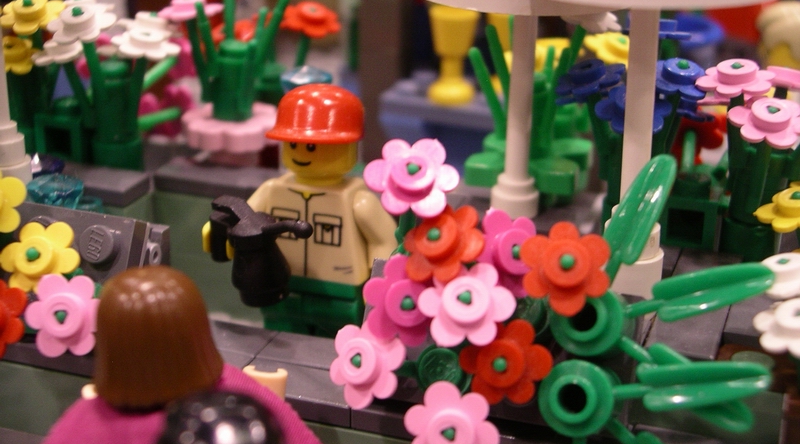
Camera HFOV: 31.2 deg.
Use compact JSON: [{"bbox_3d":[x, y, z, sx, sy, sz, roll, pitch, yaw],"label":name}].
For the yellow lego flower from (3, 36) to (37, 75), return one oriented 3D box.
[{"bbox_3d":[-0.059,-0.026,0.218,0.010,0.003,0.010,4,35,0],"label":"yellow lego flower"}]

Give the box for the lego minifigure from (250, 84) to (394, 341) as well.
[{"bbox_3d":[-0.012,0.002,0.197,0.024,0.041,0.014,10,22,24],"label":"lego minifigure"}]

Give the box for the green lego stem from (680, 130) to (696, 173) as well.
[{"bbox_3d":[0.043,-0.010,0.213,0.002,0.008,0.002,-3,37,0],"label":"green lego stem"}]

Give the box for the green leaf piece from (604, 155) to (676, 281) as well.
[{"bbox_3d":[0.026,0.000,0.154,0.004,0.015,0.002,25,13,0],"label":"green leaf piece"}]

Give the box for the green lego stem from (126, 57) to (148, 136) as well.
[{"bbox_3d":[-0.040,-0.019,0.217,0.002,0.014,0.002,17,36,0],"label":"green lego stem"}]

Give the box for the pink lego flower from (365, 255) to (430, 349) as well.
[{"bbox_3d":[0.001,0.009,0.153,0.010,0.010,0.003,0,2,-17],"label":"pink lego flower"}]

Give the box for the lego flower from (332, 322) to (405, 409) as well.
[{"bbox_3d":[-0.004,0.016,0.161,0.010,0.010,0.003,34,0,42],"label":"lego flower"}]

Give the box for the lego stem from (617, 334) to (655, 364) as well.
[{"bbox_3d":[0.026,0.014,0.157,0.004,0.001,0.001,36,0,0],"label":"lego stem"}]

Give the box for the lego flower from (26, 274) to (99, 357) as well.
[{"bbox_3d":[-0.039,0.011,0.166,0.009,0.009,0.002,5,-2,13],"label":"lego flower"}]

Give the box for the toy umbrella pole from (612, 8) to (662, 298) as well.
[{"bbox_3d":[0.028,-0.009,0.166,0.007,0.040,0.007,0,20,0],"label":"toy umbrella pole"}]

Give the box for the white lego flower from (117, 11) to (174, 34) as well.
[{"bbox_3d":[-0.039,-0.031,0.225,0.010,0.003,0.010,14,24,0],"label":"white lego flower"}]

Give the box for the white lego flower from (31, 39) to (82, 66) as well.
[{"bbox_3d":[-0.051,-0.026,0.217,0.010,0.003,0.010,-6,32,0],"label":"white lego flower"}]

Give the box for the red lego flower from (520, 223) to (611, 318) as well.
[{"bbox_3d":[0.017,0.005,0.150,0.010,0.010,0.002,-1,-22,-2],"label":"red lego flower"}]

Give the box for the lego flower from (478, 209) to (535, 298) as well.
[{"bbox_3d":[0.012,0.003,0.152,0.010,0.010,0.003,-8,-6,-23],"label":"lego flower"}]

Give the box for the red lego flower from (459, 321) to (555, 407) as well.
[{"bbox_3d":[0.011,0.015,0.149,0.010,0.009,0.003,0,1,19],"label":"red lego flower"}]

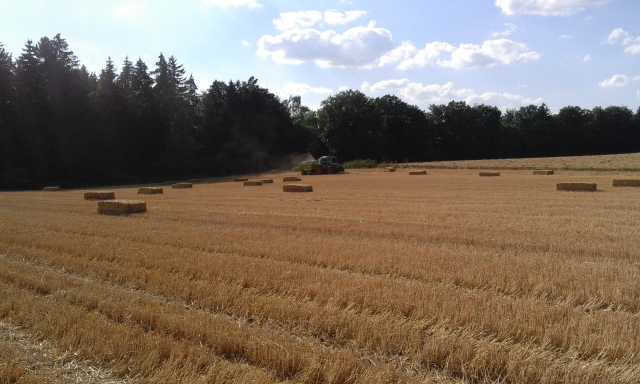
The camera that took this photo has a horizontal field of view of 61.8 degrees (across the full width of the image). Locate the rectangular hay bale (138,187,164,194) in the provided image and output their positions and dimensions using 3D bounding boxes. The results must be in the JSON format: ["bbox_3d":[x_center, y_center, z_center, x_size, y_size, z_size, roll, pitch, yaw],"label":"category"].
[{"bbox_3d":[-14.474,0.026,45.704,2.200,0.680,1.080,1,4,42],"label":"rectangular hay bale"}]

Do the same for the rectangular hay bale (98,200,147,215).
[{"bbox_3d":[-8.786,0.795,23.766,2.200,0.680,1.080,1,4,42],"label":"rectangular hay bale"}]

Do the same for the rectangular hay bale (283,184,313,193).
[{"bbox_3d":[-1.748,-0.186,42.478,2.200,0.680,1.080,1,4,42],"label":"rectangular hay bale"}]

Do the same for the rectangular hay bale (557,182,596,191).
[{"bbox_3d":[16.787,-0.223,34.910,2.200,0.680,1.080,1,4,42],"label":"rectangular hay bale"}]

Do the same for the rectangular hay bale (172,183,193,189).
[{"bbox_3d":[-15.084,-0.577,58.679,2.200,0.680,1.080,1,4,42],"label":"rectangular hay bale"}]

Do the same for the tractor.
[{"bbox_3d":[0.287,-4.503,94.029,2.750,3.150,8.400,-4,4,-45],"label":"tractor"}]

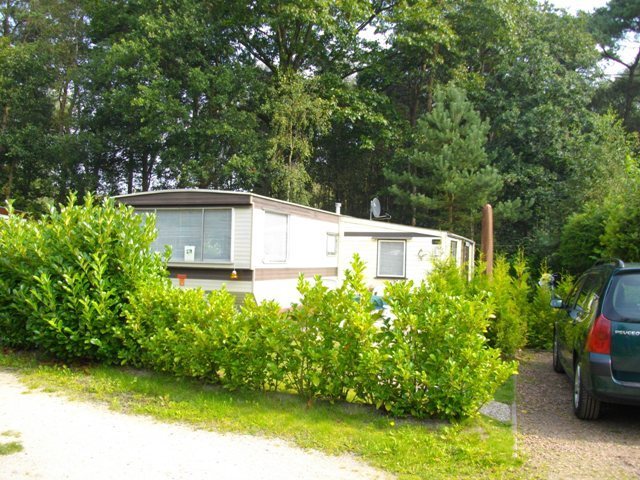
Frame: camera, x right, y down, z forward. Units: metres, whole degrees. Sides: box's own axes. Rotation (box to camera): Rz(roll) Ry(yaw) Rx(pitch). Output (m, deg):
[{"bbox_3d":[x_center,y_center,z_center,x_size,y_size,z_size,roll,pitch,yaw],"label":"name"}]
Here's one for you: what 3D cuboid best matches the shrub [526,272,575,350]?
[{"bbox_3d":[4.247,1.277,10.900,0.880,1.360,0.850,-1,-2,17],"label":"shrub"}]

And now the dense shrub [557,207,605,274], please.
[{"bbox_3d":[6.321,0.637,14.300,1.300,2.890,1.300,-1,-2,17],"label":"dense shrub"}]

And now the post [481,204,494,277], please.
[{"bbox_3d":[3.444,0.636,12.200,0.220,2.740,0.220,-1,-2,17],"label":"post"}]

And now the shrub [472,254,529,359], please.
[{"bbox_3d":[3.051,1.083,10.000,0.950,1.680,0.950,-1,-2,17],"label":"shrub"}]

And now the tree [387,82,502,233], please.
[{"bbox_3d":[5.428,-2.155,26.000,5.000,9.360,4.800,-1,-2,17],"label":"tree"}]

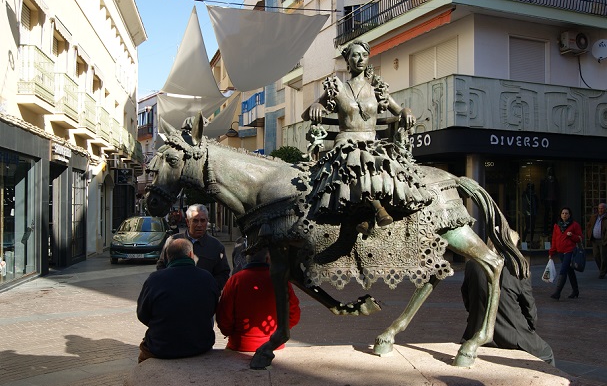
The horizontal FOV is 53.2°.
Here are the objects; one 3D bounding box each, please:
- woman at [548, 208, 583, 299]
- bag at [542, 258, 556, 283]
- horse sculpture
[{"bbox_3d":[4.830,1.115,11.200,0.660,1.680,0.560,1,-1,-40],"label":"woman"},{"bbox_3d":[4.580,1.430,11.250,0.270,0.460,0.150,-1,-1,30],"label":"bag"},{"bbox_3d":[0.260,0.310,4.180,2.660,1.710,0.660,0,-1,-4],"label":"horse sculpture"}]

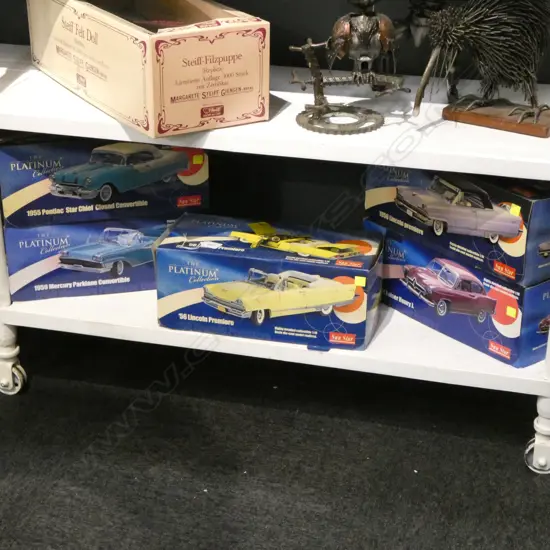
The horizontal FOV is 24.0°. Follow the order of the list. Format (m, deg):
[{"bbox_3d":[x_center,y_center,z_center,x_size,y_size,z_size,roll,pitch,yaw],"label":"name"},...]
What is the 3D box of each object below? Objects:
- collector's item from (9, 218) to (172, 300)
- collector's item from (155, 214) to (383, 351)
[{"bbox_3d":[-0.305,-0.064,2.350,0.355,0.143,0.161,-5,26,-11],"label":"collector's item"},{"bbox_3d":[-0.005,0.007,2.260,0.365,0.145,0.166,6,25,12],"label":"collector's item"}]

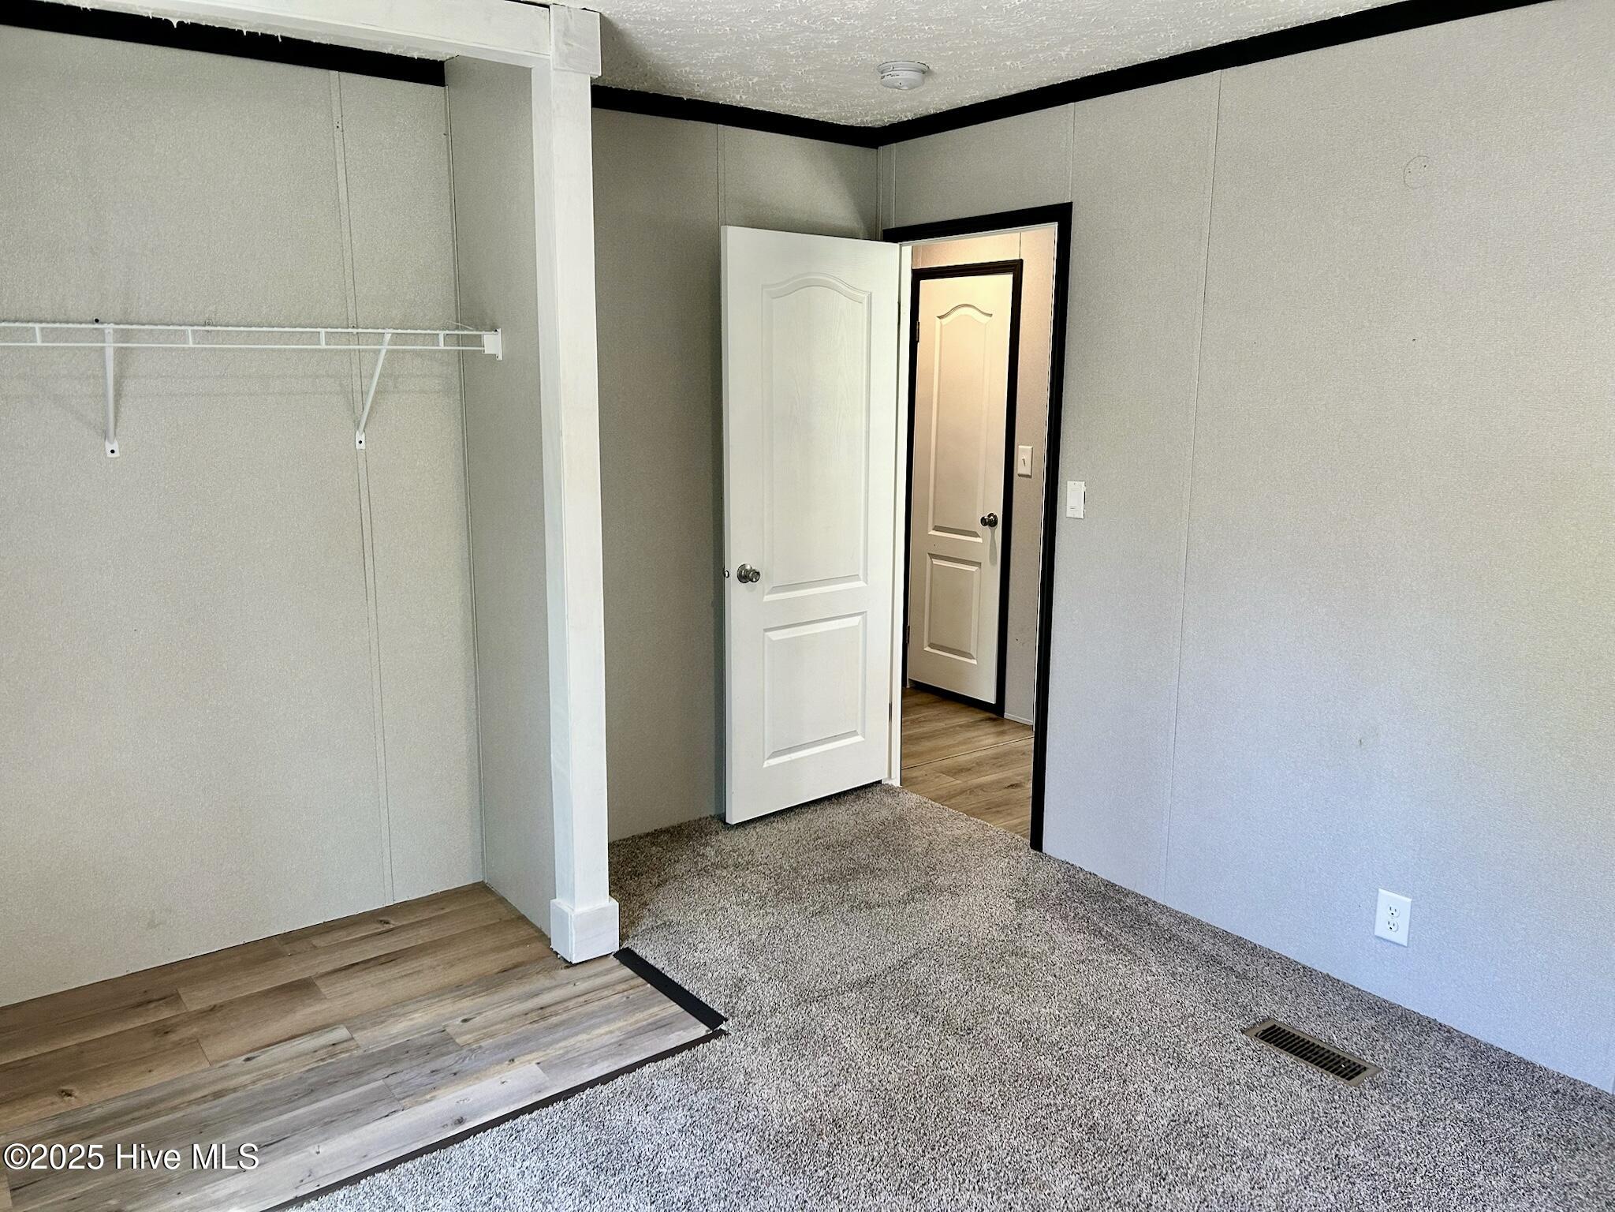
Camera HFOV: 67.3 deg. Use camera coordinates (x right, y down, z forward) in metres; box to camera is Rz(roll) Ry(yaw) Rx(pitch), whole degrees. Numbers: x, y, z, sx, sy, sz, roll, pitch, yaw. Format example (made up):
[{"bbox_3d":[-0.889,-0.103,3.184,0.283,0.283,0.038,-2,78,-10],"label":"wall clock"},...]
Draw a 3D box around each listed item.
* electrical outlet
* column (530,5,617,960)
[{"bbox_3d":[1.487,0.795,3.084,0.010,0.126,0.083,-8,14,-36],"label":"electrical outlet"},{"bbox_3d":[-0.610,-0.237,3.180,0.144,2.442,0.131,-8,14,-36],"label":"column"}]

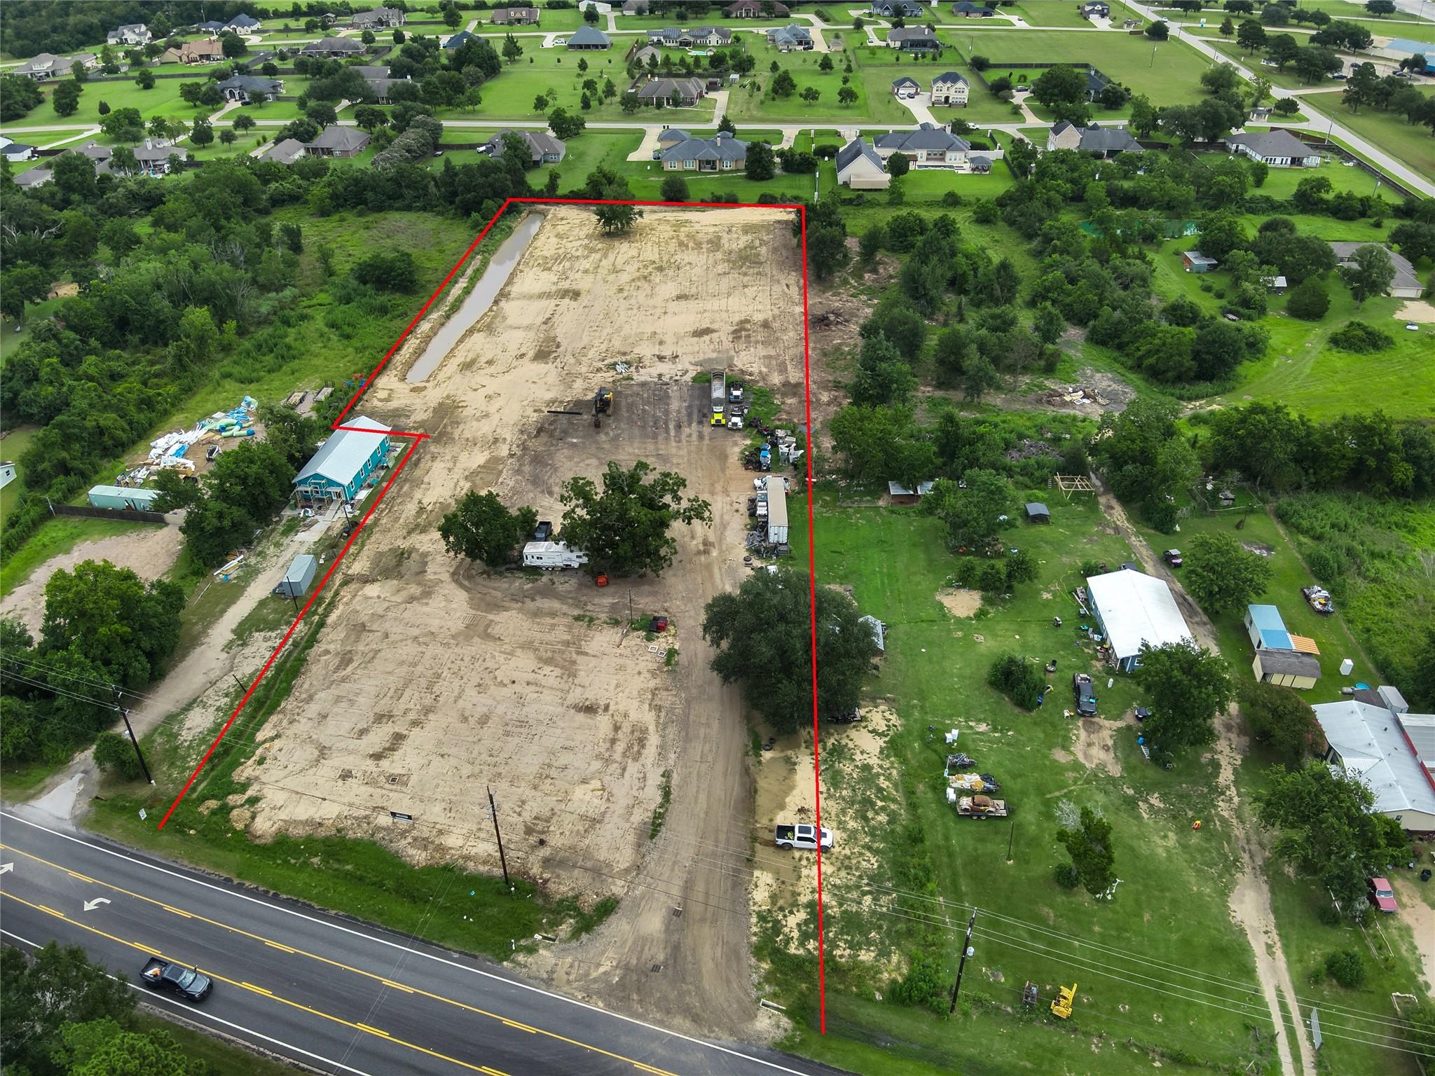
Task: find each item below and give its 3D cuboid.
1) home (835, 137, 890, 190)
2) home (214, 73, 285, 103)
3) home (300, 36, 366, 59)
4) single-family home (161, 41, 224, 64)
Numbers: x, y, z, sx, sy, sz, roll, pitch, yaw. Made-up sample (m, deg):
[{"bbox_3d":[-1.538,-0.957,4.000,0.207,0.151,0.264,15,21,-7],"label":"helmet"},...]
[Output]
[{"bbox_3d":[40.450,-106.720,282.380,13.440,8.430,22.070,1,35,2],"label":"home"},{"bbox_3d":[-185.470,-181.000,398.380,21.500,8.700,15.000,-2,35,-2],"label":"home"},{"bbox_3d":[-165.080,-214.370,432.380,26.060,7.240,16.410,0,35,0],"label":"home"},{"bbox_3d":[-247.690,-230.110,470.170,25.500,8.000,14.000,-6,36,-7],"label":"single-family home"}]

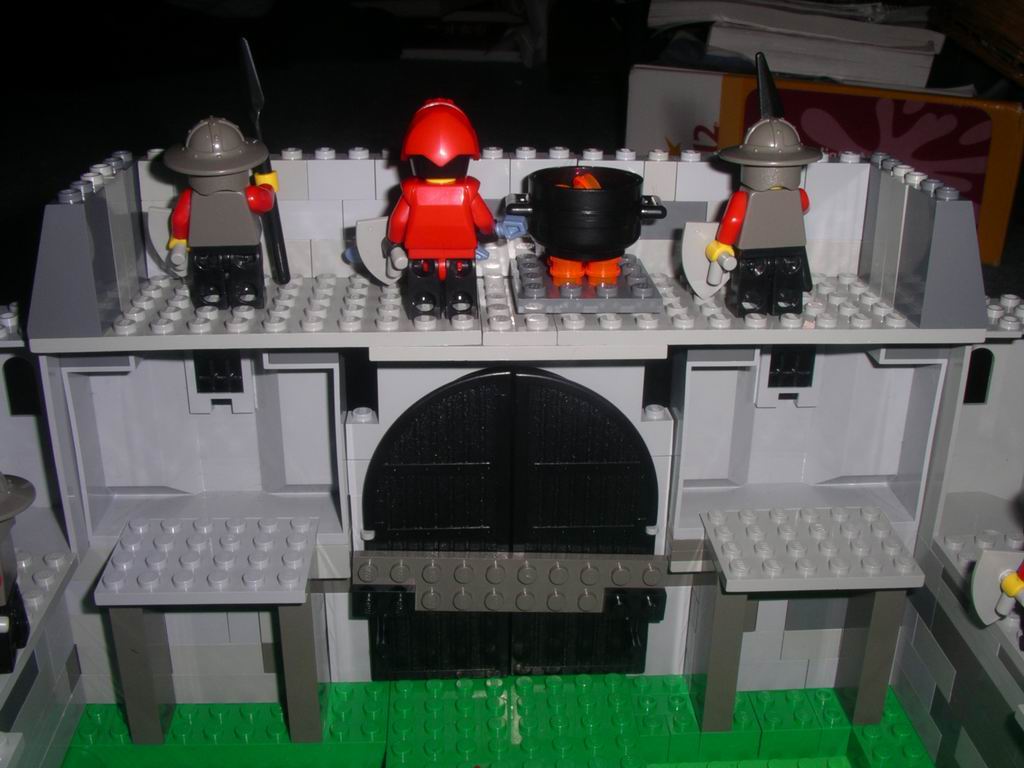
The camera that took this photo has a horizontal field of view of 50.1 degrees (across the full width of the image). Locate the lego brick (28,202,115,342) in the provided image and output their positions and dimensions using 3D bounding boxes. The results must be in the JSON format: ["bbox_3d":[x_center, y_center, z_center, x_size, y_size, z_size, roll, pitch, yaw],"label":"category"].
[{"bbox_3d":[-0.092,-0.026,0.227,0.016,0.029,0.016,-1,22,-3],"label":"lego brick"}]

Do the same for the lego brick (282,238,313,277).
[{"bbox_3d":[-0.055,-0.031,0.266,0.013,0.010,0.008,-1,22,-3],"label":"lego brick"}]

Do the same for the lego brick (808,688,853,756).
[{"bbox_3d":[0.083,0.089,0.289,0.008,0.010,0.016,-1,22,-3],"label":"lego brick"}]

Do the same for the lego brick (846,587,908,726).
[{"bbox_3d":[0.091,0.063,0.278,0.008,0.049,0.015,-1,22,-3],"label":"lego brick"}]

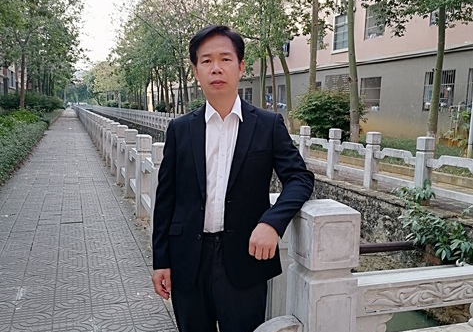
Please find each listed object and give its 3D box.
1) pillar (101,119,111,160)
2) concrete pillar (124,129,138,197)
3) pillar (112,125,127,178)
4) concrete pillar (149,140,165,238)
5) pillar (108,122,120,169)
[{"bbox_3d":[-3.409,-0.676,12.935,0.180,1.061,0.180,-1,7,-19],"label":"pillar"},{"bbox_3d":[-1.639,-0.032,7.683,0.180,1.061,0.180,-1,7,-19],"label":"concrete pillar"},{"bbox_3d":[-2.082,-0.193,8.996,0.180,1.061,0.180,-1,7,-19],"label":"pillar"},{"bbox_3d":[-0.754,0.289,5.057,0.180,1.061,0.180,-1,7,-19],"label":"concrete pillar"},{"bbox_3d":[-2.524,-0.354,10.309,0.180,1.061,0.180,-1,7,-19],"label":"pillar"}]

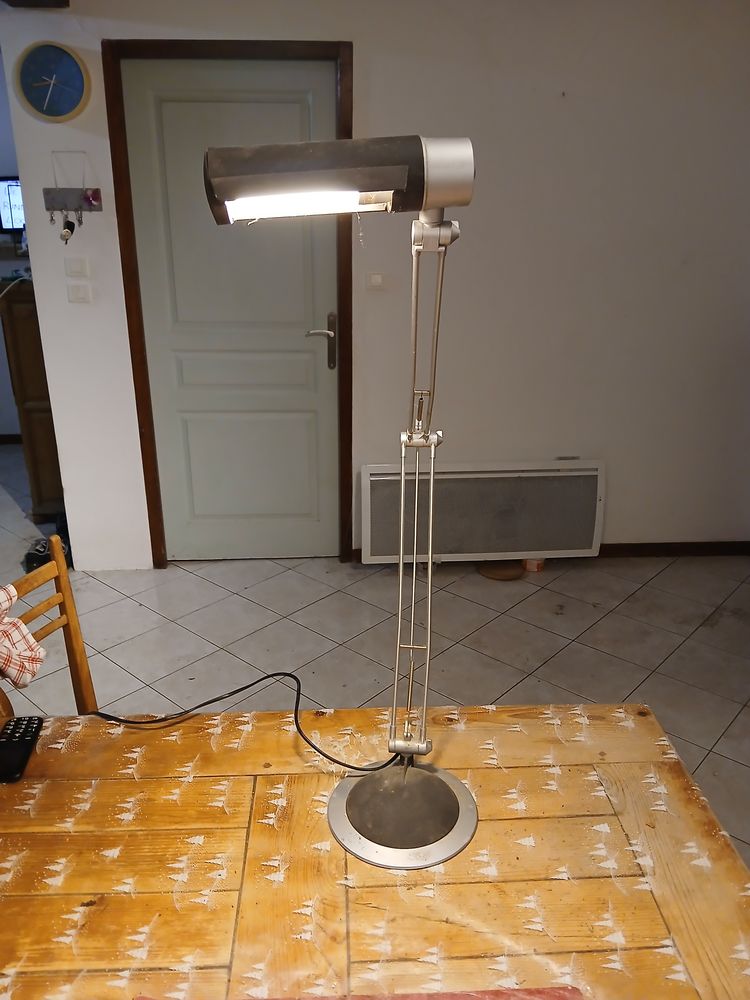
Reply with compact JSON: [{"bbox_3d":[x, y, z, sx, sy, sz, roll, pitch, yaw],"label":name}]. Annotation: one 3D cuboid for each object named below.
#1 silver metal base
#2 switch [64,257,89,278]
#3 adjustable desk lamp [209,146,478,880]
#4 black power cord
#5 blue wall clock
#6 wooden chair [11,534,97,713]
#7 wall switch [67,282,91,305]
[{"bbox_3d":[0.037,0.399,0.983,0.197,0.025,0.197,1,20,1],"label":"silver metal base"},{"bbox_3d":[-1.179,-0.919,2.970,0.081,0.081,0.013,-1,20,-5],"label":"switch"},{"bbox_3d":[-0.006,0.010,0.921,0.293,0.800,0.335,1,20,1],"label":"adjustable desk lamp"},{"bbox_3d":[-0.202,0.317,1.109,0.485,0.090,0.155,1,20,1],"label":"black power cord"},{"bbox_3d":[-1.170,-1.523,2.738,0.257,0.257,0.040,-1,20,-5],"label":"blue wall clock"},{"bbox_3d":[-0.491,0.578,1.379,0.460,0.900,0.420,7,21,17],"label":"wooden chair"},{"bbox_3d":[-1.182,-0.825,3.004,0.081,0.081,0.013,-1,20,-5],"label":"wall switch"}]

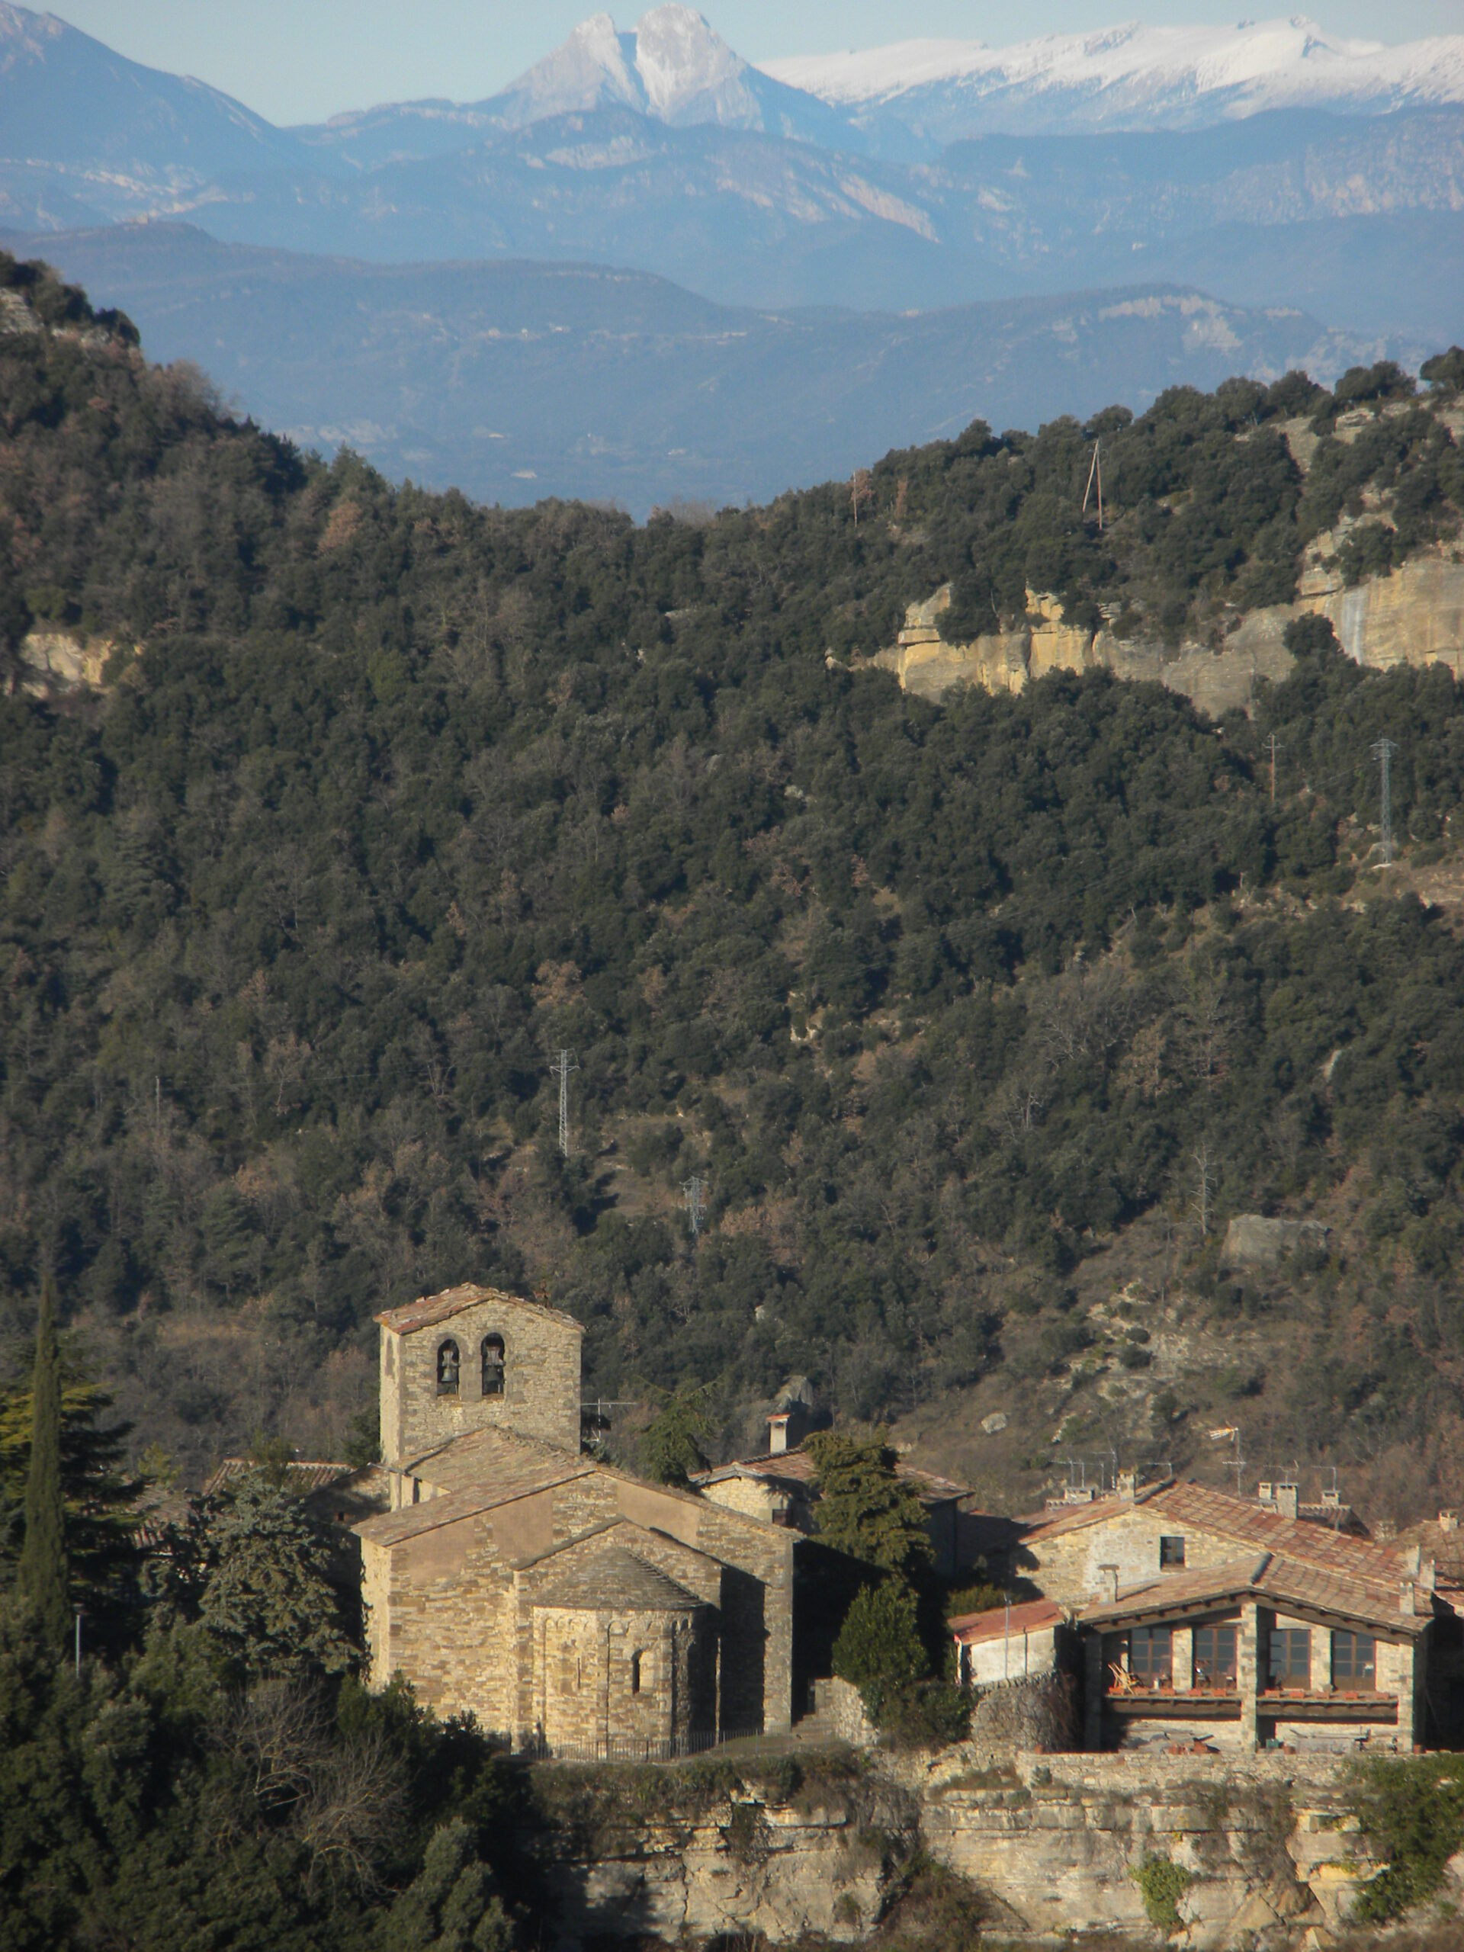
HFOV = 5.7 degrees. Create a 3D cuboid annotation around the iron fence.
[{"bbox_3d":[-3.159,26.815,510.500,8.800,1.150,0.800,0,3,-8],"label":"iron fence"}]

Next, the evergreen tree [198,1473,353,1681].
[{"bbox_3d":[-16.265,21.787,523.000,5.500,8.100,5.500,0,3,0],"label":"evergreen tree"}]

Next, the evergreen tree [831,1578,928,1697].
[{"bbox_3d":[5.260,23.791,524.000,3.500,4.500,3.500,0,3,0],"label":"evergreen tree"}]

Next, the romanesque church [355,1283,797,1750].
[{"bbox_3d":[-6.712,19.328,525.387,15.000,14.600,28.500,0,3,-10],"label":"romanesque church"}]

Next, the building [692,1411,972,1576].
[{"bbox_3d":[3.720,20.360,546.000,8.700,8.200,7.200,1,3,20],"label":"building"}]

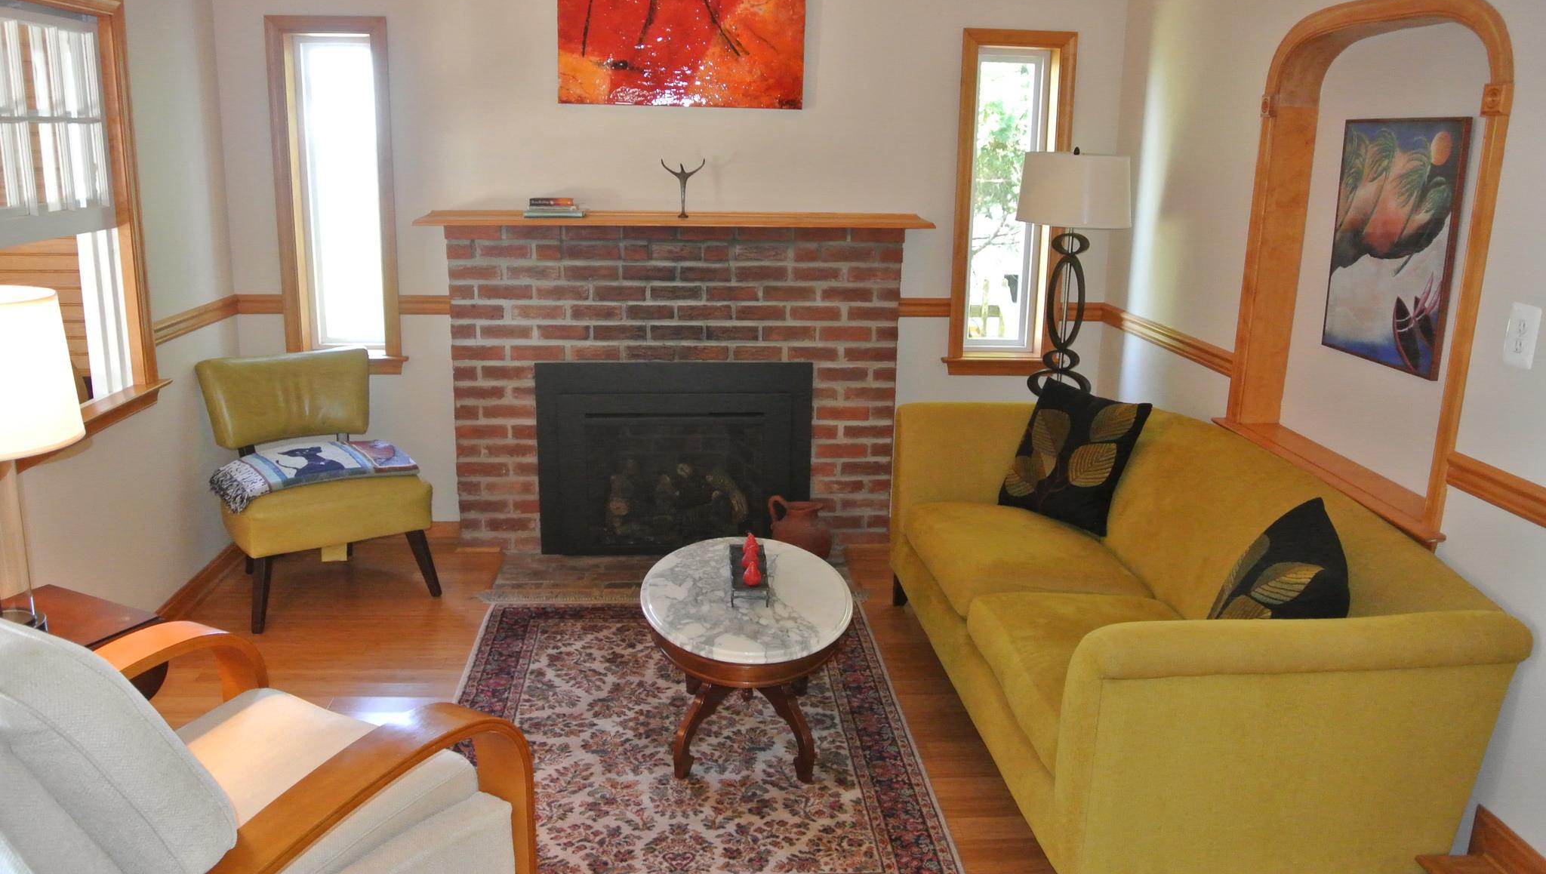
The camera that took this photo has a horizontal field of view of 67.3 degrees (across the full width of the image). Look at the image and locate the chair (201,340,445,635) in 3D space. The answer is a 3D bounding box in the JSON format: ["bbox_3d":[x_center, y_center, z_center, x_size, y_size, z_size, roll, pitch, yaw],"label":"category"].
[{"bbox_3d":[-1.605,0.141,4.058,0.610,0.820,0.640,-9,17,-36],"label":"chair"}]

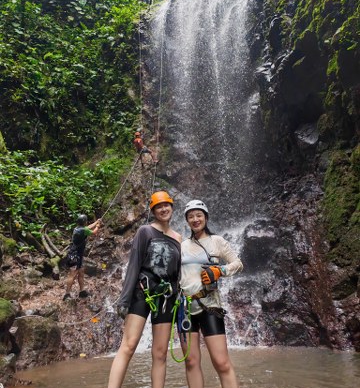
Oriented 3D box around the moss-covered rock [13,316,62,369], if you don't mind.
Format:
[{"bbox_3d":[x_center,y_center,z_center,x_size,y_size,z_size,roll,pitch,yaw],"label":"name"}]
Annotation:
[{"bbox_3d":[-1.730,1.680,3.960,0.600,0.480,0.520,5,-12,-25],"label":"moss-covered rock"}]

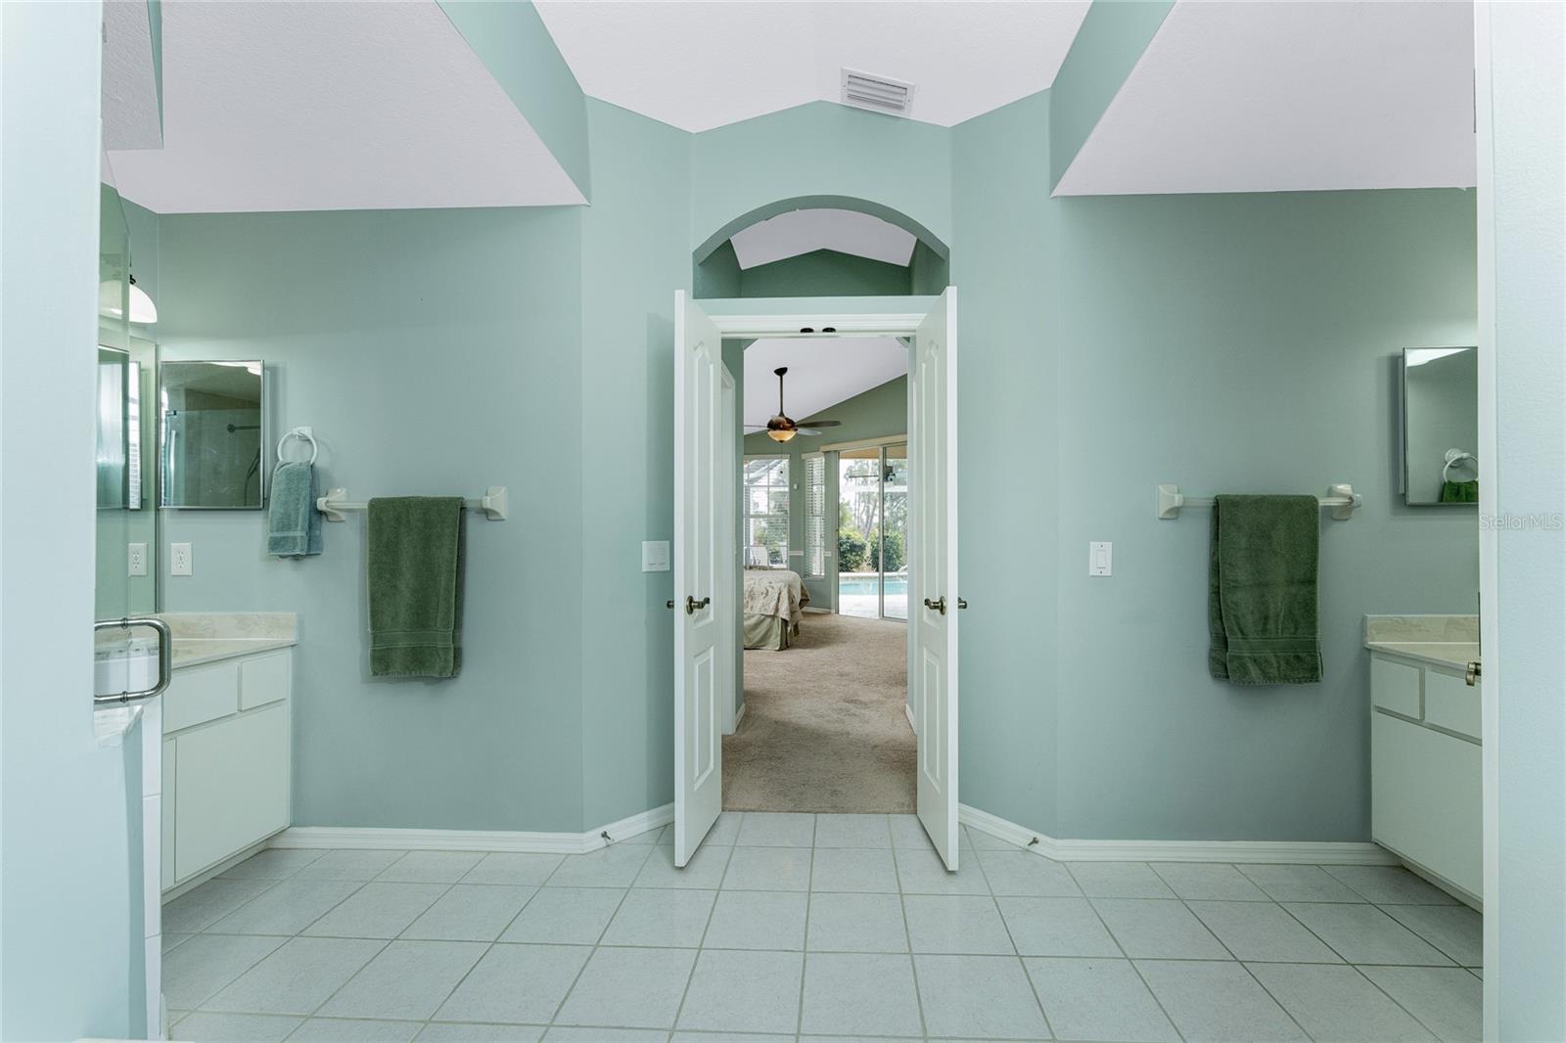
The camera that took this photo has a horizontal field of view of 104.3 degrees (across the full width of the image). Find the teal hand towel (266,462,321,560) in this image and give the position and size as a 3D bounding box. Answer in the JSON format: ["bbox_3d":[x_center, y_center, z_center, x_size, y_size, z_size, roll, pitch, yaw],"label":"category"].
[{"bbox_3d":[-1.782,-0.043,2.235,0.150,0.352,0.080,0,-1,2],"label":"teal hand towel"}]

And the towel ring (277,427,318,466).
[{"bbox_3d":[-1.785,-0.266,2.245,0.146,0.158,0.065,0,-1,2],"label":"towel ring"}]

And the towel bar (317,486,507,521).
[{"bbox_3d":[-1.374,-0.060,2.244,0.685,0.122,0.085,0,-1,2],"label":"towel bar"}]

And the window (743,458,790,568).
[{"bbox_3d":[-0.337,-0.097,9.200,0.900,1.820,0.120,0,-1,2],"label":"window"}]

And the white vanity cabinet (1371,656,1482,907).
[{"bbox_3d":[2.370,0.840,1.735,0.530,0.775,0.920,0,-1,3],"label":"white vanity cabinet"}]

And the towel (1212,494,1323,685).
[{"bbox_3d":[1.711,0.239,2.170,0.360,0.663,0.085,0,-1,2],"label":"towel"}]

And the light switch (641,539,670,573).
[{"bbox_3d":[-0.509,0.141,2.445,0.121,0.120,0.012,1,-1,-41],"label":"light switch"}]

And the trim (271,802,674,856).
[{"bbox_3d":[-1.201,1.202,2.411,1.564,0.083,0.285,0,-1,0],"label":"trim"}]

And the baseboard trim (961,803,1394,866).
[{"bbox_3d":[1.466,1.201,2.334,1.529,0.083,0.304,0,-1,5],"label":"baseboard trim"}]

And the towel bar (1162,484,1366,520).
[{"bbox_3d":[1.731,-0.072,2.187,0.697,0.120,0.090,0,-1,2],"label":"towel bar"}]

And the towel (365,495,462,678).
[{"bbox_3d":[-1.364,0.240,2.266,0.335,0.660,0.080,0,-1,2],"label":"towel"}]

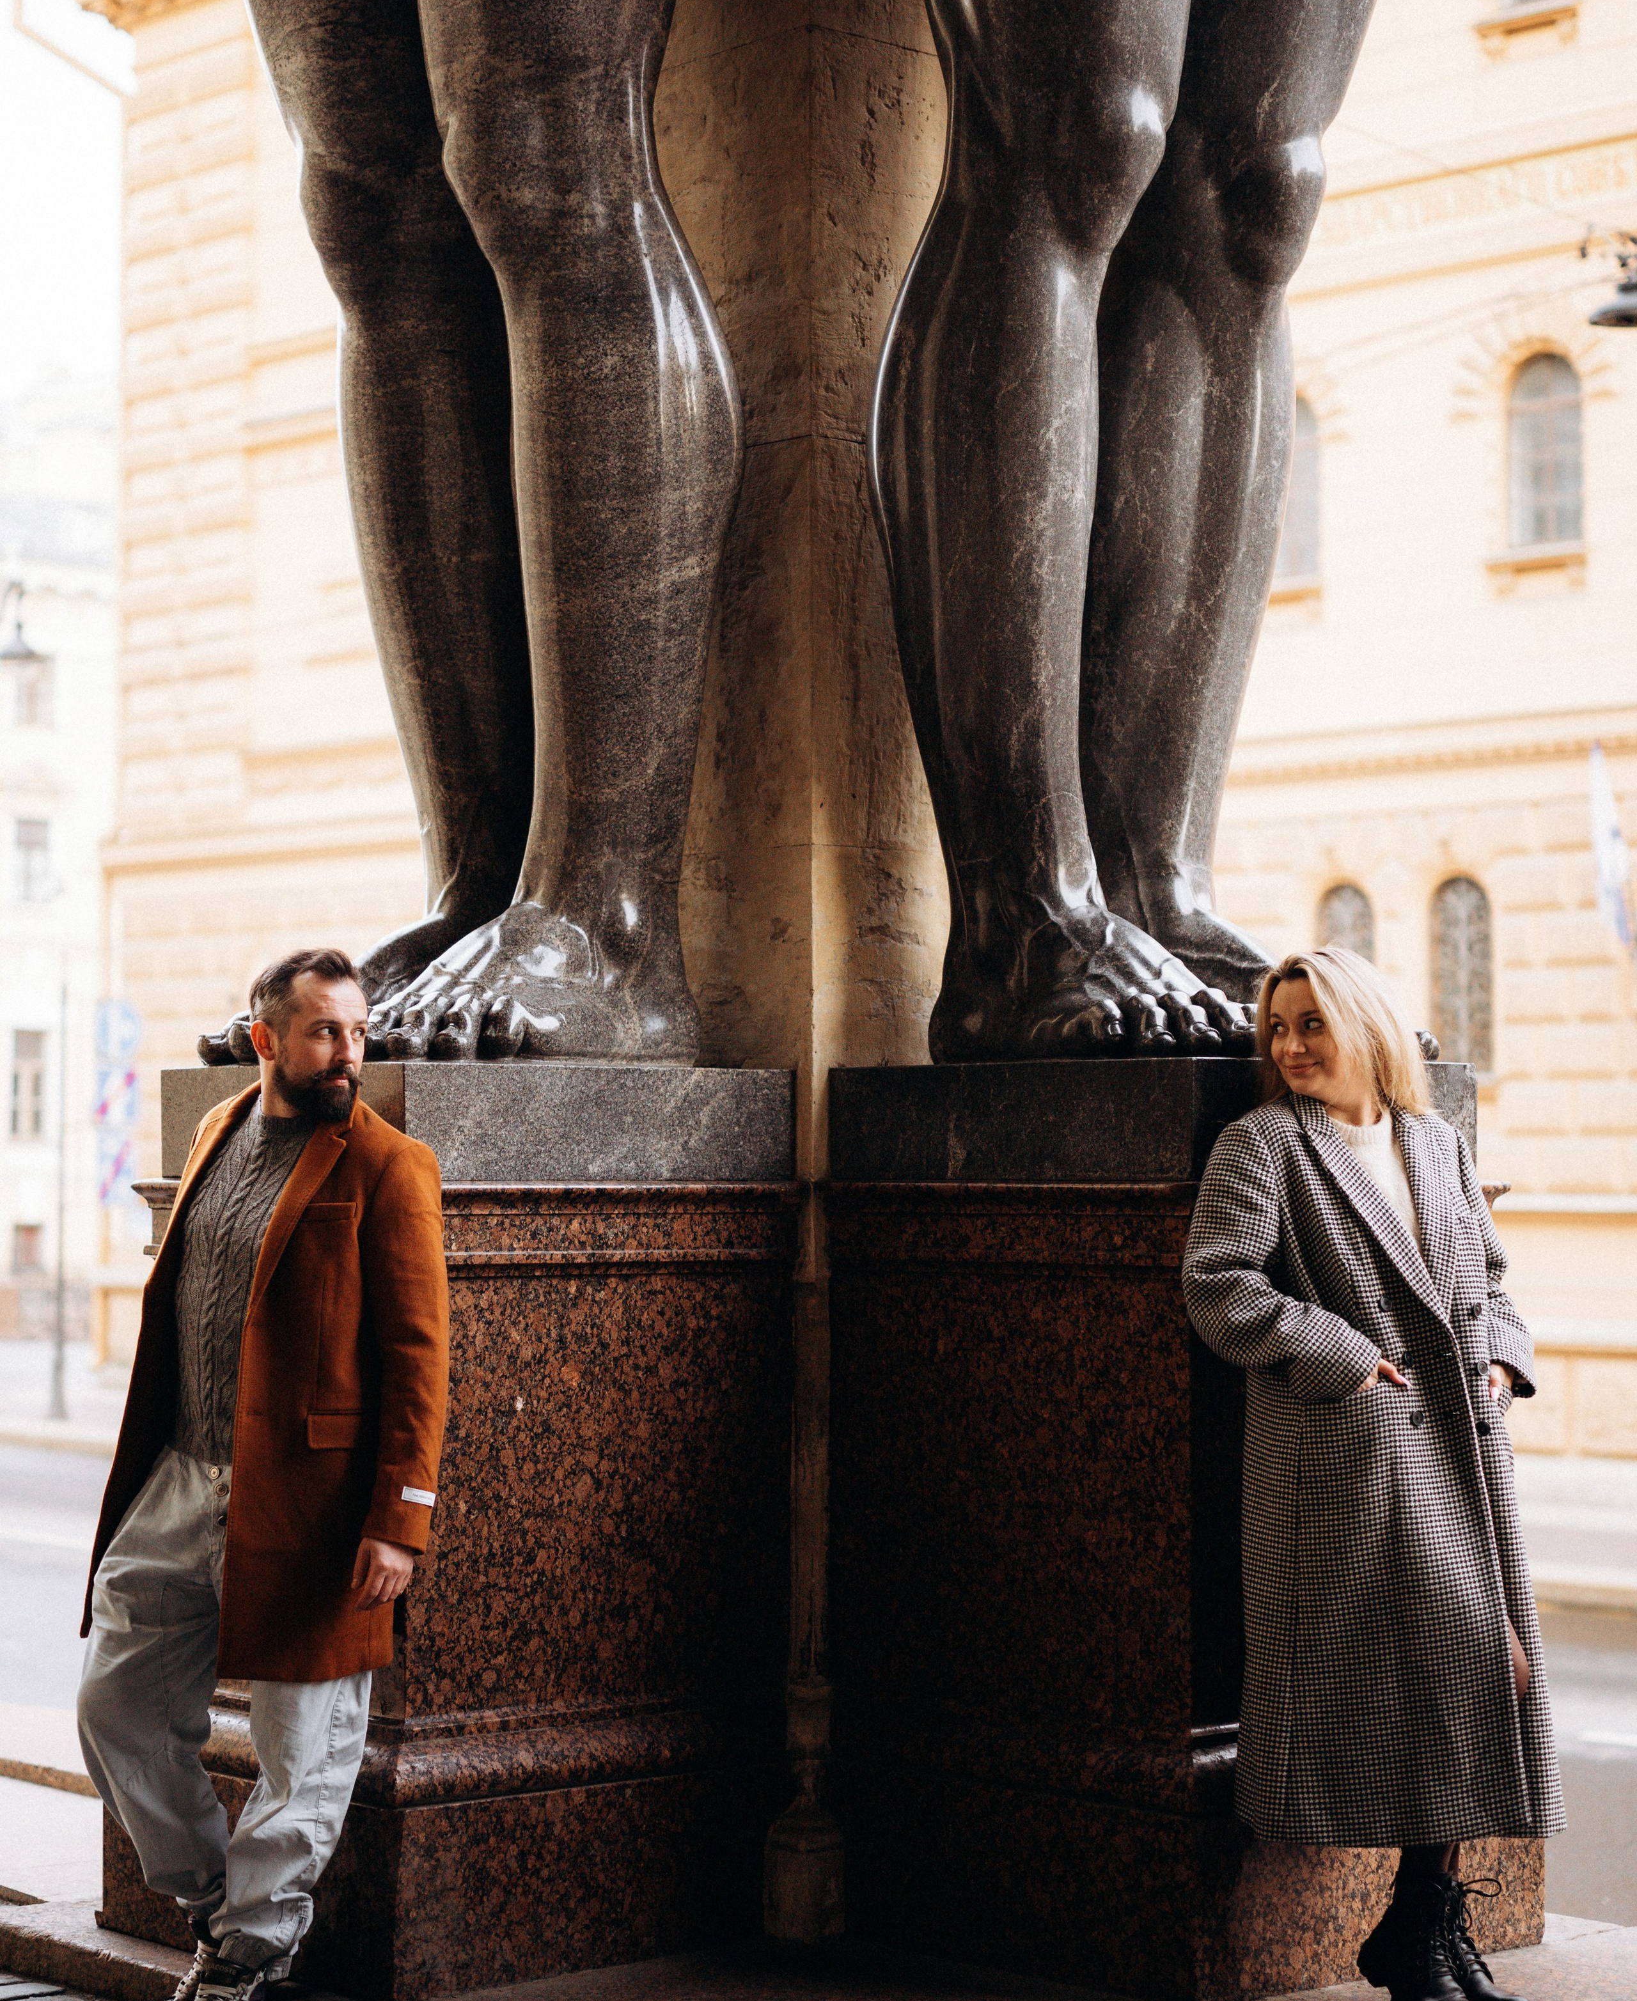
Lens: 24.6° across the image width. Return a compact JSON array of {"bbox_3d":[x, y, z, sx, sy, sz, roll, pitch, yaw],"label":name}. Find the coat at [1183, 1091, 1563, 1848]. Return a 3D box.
[{"bbox_3d":[0.894,0.746,6.053,0.560,1.198,0.400,2,-3,-34],"label":"coat"}]

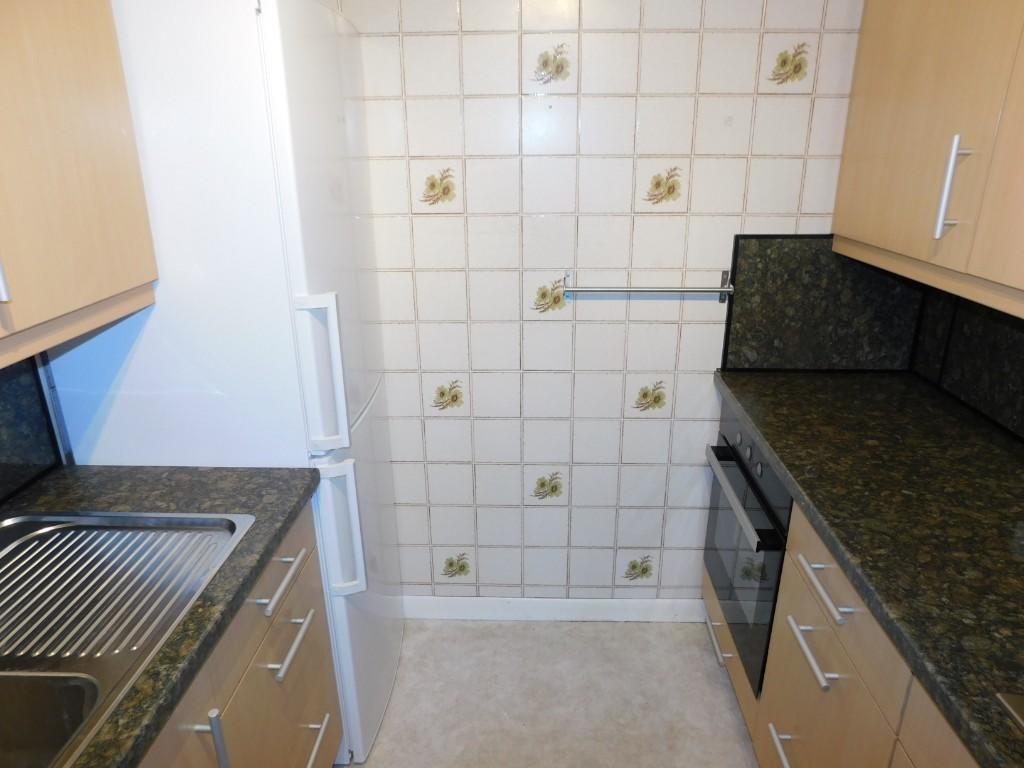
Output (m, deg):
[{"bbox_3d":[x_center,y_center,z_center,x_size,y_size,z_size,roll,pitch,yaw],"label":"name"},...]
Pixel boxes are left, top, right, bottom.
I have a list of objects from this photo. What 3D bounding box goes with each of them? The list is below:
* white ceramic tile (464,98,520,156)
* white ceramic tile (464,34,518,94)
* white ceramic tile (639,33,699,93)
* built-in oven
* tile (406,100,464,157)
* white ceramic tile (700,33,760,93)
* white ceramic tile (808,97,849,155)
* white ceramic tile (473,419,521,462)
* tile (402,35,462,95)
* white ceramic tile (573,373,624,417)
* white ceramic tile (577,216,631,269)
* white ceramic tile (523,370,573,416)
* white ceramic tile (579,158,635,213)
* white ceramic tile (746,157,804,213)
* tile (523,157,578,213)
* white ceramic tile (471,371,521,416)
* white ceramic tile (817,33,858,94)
[{"bbox_3d":[-0.052,-0.688,1.830,0.151,0.150,0.009,0,19,1],"label":"white ceramic tile"},{"bbox_3d":[-0.052,-0.825,1.763,0.150,0.150,0.009,0,20,2],"label":"white ceramic tile"},{"bbox_3d":[0.404,-0.824,1.750,0.150,0.150,0.009,0,20,2],"label":"white ceramic tile"},{"bbox_3d":[0.863,0.407,1.859,0.600,0.595,0.595,0,20,2],"label":"built-in oven"},{"bbox_3d":[-0.204,-0.683,1.813,0.150,0.150,0.010,0,20,1],"label":"tile"},{"bbox_3d":[0.565,-0.833,1.767,0.151,0.150,0.009,0,19,1],"label":"white ceramic tile"},{"bbox_3d":[0.864,-0.677,1.794,0.150,0.150,0.009,0,20,2],"label":"white ceramic tile"},{"bbox_3d":[-0.044,0.180,2.137,0.150,0.150,0.009,0,20,2],"label":"white ceramic tile"},{"bbox_3d":[-0.203,-0.825,1.768,0.150,0.150,0.009,0,20,2],"label":"tile"},{"bbox_3d":[0.262,0.036,2.065,0.150,0.150,0.010,0,20,1],"label":"white ceramic tile"},{"bbox_3d":[0.259,-0.400,1.924,0.151,0.150,0.009,0,19,1],"label":"white ceramic tile"},{"bbox_3d":[0.107,0.035,2.063,0.150,0.150,0.009,0,20,2],"label":"white ceramic tile"},{"bbox_3d":[0.259,-0.545,1.873,0.151,0.150,0.009,0,19,1],"label":"white ceramic tile"},{"bbox_3d":[0.711,-0.538,1.841,0.150,0.150,0.010,0,19,2],"label":"white ceramic tile"},{"bbox_3d":[0.103,-0.544,1.871,0.150,0.150,0.009,0,20,2],"label":"tile"},{"bbox_3d":[-0.044,0.035,2.068,0.150,0.150,0.009,0,20,2],"label":"white ceramic tile"},{"bbox_3d":[0.871,-0.831,1.760,0.151,0.150,0.009,0,19,1],"label":"white ceramic tile"}]

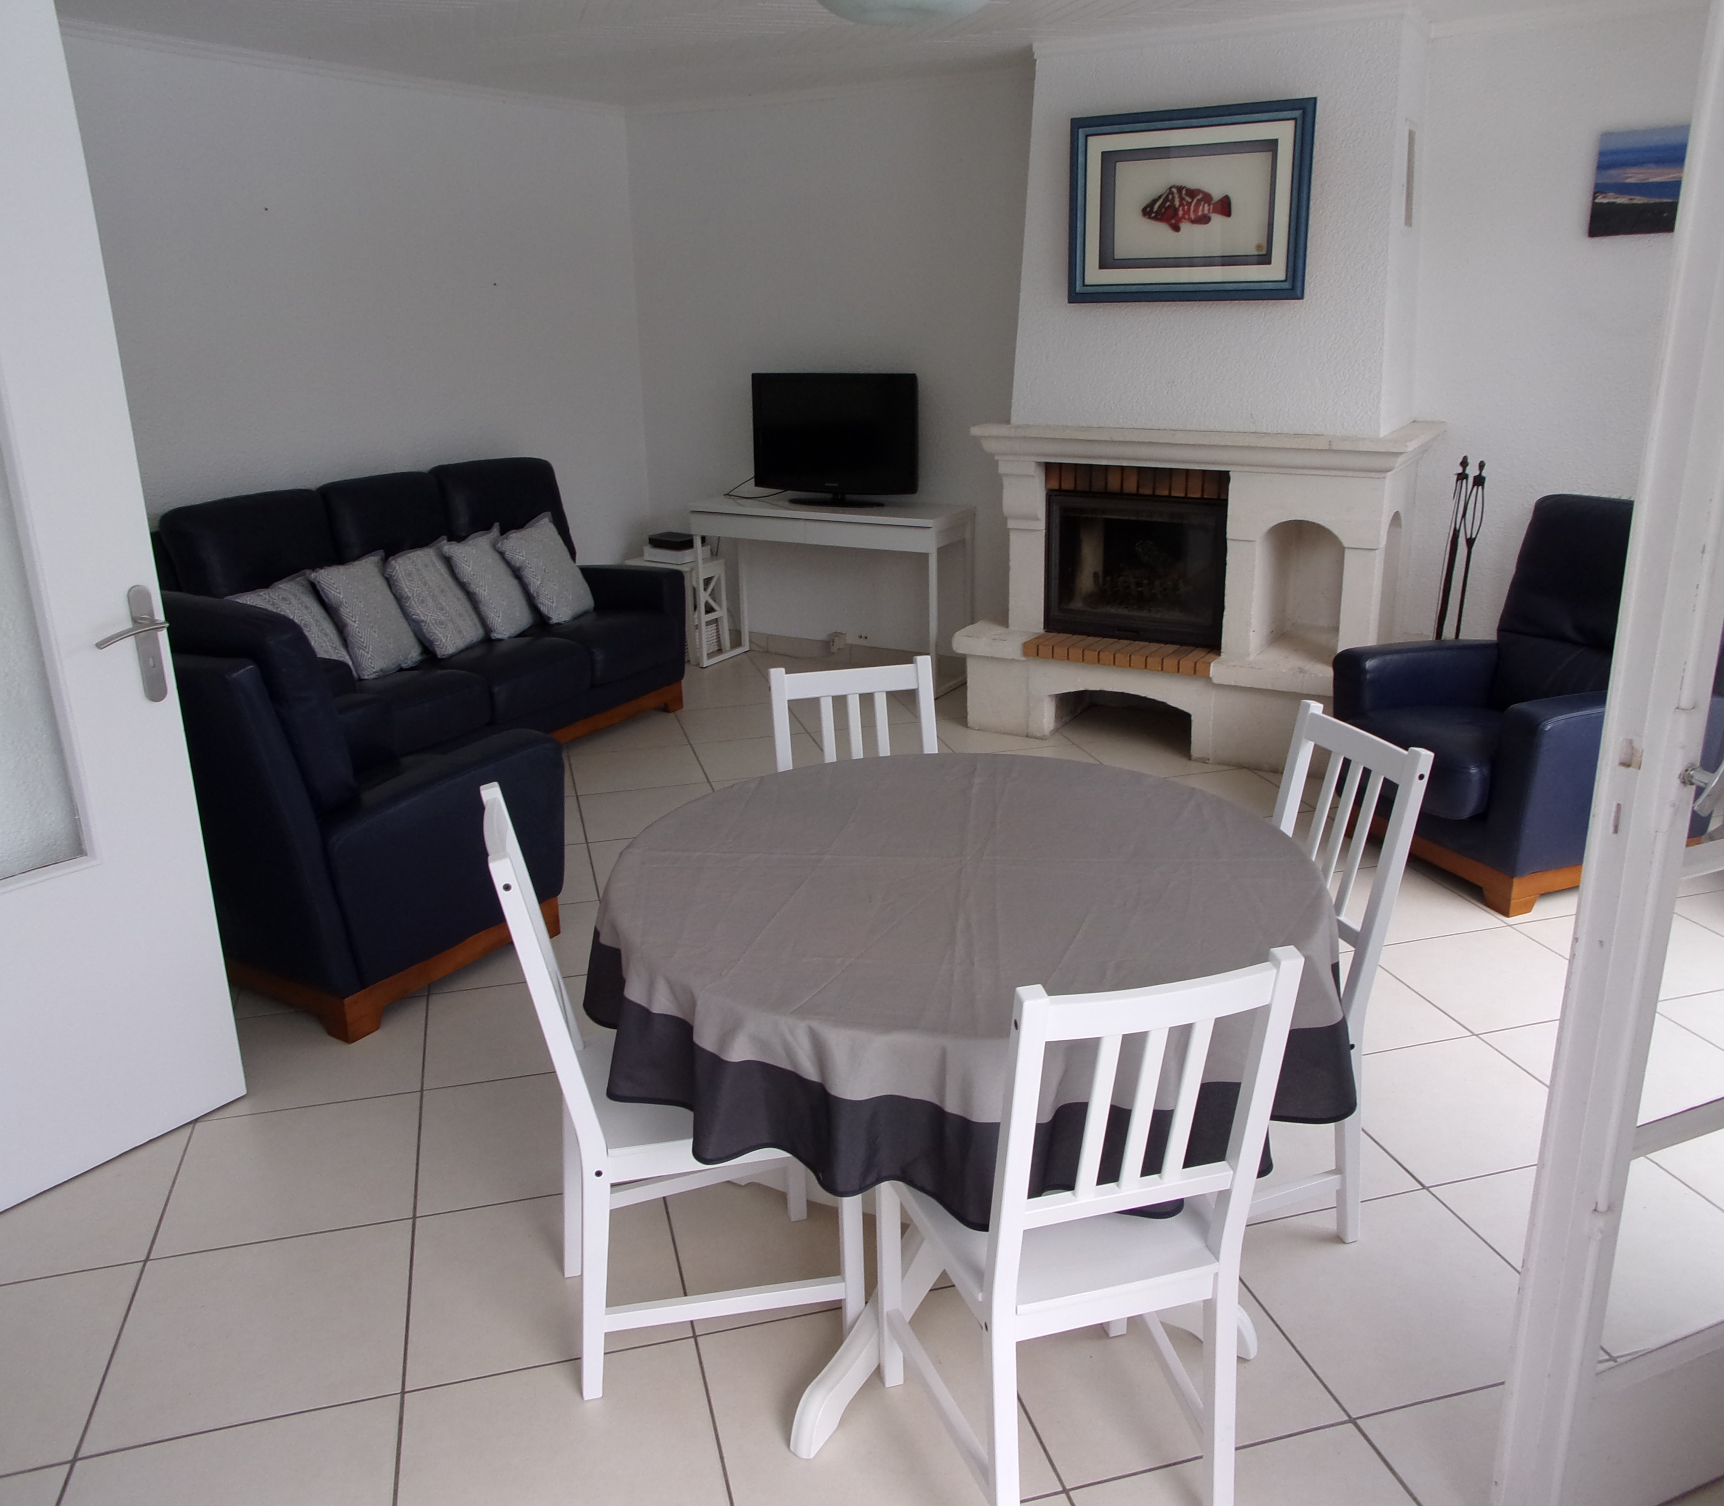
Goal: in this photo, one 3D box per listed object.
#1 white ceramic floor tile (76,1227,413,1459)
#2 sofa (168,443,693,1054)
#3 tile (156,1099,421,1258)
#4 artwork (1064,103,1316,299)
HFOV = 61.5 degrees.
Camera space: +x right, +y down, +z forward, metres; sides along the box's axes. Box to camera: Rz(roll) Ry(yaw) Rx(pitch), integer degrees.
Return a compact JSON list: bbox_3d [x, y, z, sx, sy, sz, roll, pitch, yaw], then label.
[{"bbox_3d":[-0.991,0.954,2.412,0.455,0.010,0.455,-6,18,-14],"label":"white ceramic floor tile"},{"bbox_3d":[-1.311,-0.264,4.566,1.790,0.990,2.600,10,21,30],"label":"sofa"},{"bbox_3d":[-1.104,0.817,2.844,0.455,0.010,0.455,-6,18,-14],"label":"tile"},{"bbox_3d":[1.034,-1.758,4.652,0.795,0.590,0.040,9,21,29],"label":"artwork"}]

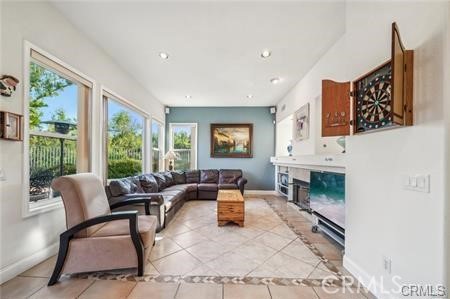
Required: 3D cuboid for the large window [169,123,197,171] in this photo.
[{"bbox_3d":[-1.540,0.040,6.030,1.050,1.970,0.100,0,-4,0],"label":"large window"}]

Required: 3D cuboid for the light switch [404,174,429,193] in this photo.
[{"bbox_3d":[1.357,0.246,1.159,0.012,0.120,0.165,0,-2,1],"label":"light switch"}]

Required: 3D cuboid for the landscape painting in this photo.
[{"bbox_3d":[0.244,-0.286,5.516,1.440,1.150,0.050,0,-2,1],"label":"landscape painting"}]

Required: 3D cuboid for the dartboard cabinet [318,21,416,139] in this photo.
[{"bbox_3d":[1.222,-0.471,1.412,0.300,0.630,0.750,0,-2,1],"label":"dartboard cabinet"}]

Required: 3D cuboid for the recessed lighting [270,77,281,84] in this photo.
[{"bbox_3d":[1.151,-1.576,3.699,0.200,0.050,0.200,0,-2,1],"label":"recessed lighting"}]

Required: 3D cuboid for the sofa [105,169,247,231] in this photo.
[{"bbox_3d":[-0.711,1.042,4.134,2.700,0.870,2.760,0,-2,1],"label":"sofa"}]

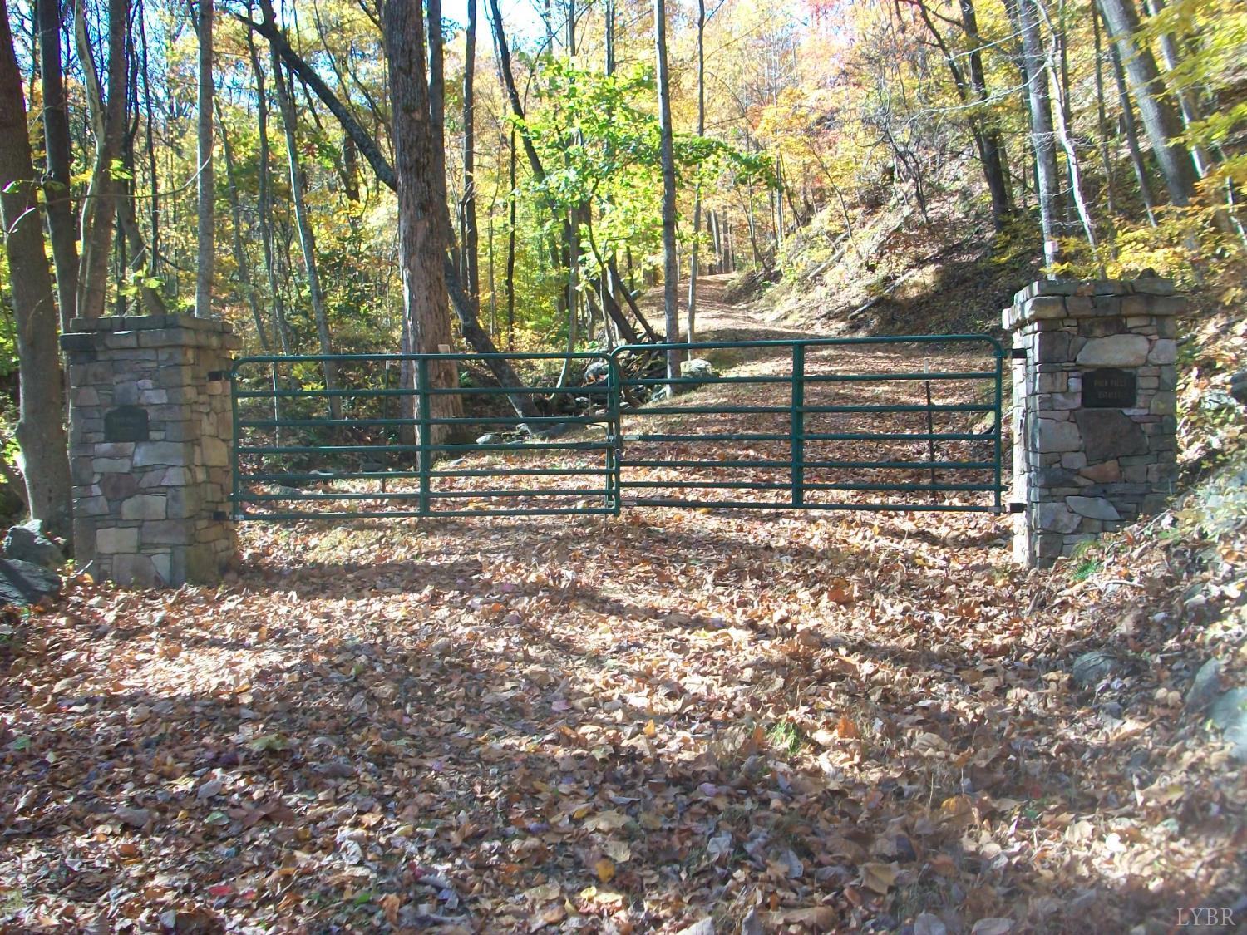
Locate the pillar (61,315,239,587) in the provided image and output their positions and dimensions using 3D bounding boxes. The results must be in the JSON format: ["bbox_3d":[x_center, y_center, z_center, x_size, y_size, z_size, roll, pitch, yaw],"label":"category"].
[{"bbox_3d":[-3.735,-0.137,9.820,1.020,2.070,1.000,0,2,7],"label":"pillar"}]

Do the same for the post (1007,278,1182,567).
[{"bbox_3d":[3.468,-0.298,9.110,1.040,2.080,1.000,0,2,7],"label":"post"}]

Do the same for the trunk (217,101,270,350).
[{"bbox_3d":[-6.368,-3.877,20.560,0.300,4.584,0.300,-12,2,-16],"label":"trunk"}]

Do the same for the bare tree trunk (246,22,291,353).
[{"bbox_3d":[-5.911,-4.579,20.560,0.360,5.768,0.330,-7,1,-17],"label":"bare tree trunk"}]

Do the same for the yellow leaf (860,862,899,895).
[{"bbox_3d":[0.764,1.224,3.650,0.110,0.045,0.115,0,2,14],"label":"yellow leaf"}]

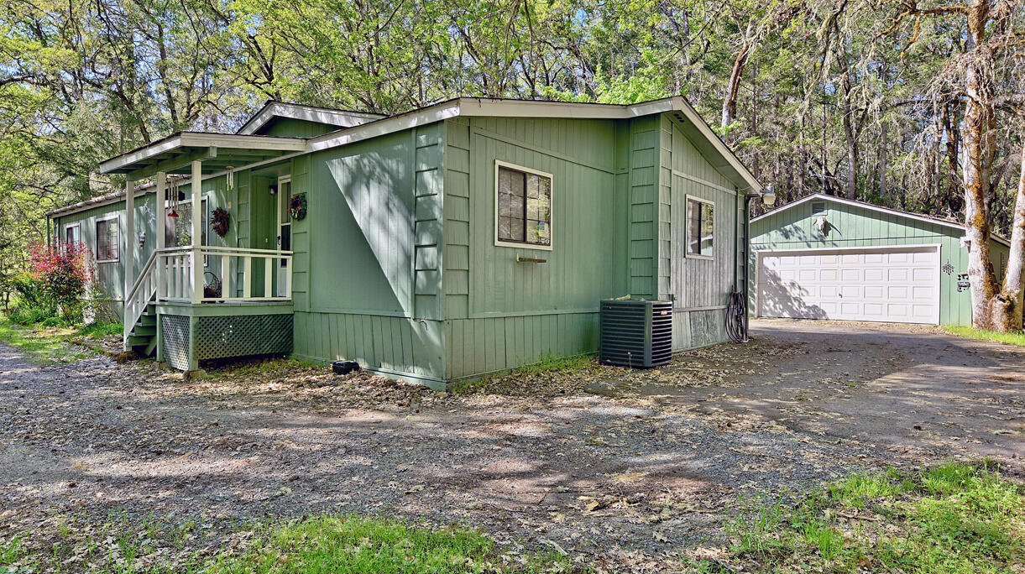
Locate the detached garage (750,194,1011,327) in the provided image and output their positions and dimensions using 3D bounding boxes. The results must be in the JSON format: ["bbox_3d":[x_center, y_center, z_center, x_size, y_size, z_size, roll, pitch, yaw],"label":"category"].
[{"bbox_3d":[12.172,-0.861,21.120,8.200,3.760,8.700,1,0,45],"label":"detached garage"}]

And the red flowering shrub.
[{"bbox_3d":[-10.826,-0.120,14.200,1.420,1.920,1.400,0,0,-37],"label":"red flowering shrub"}]

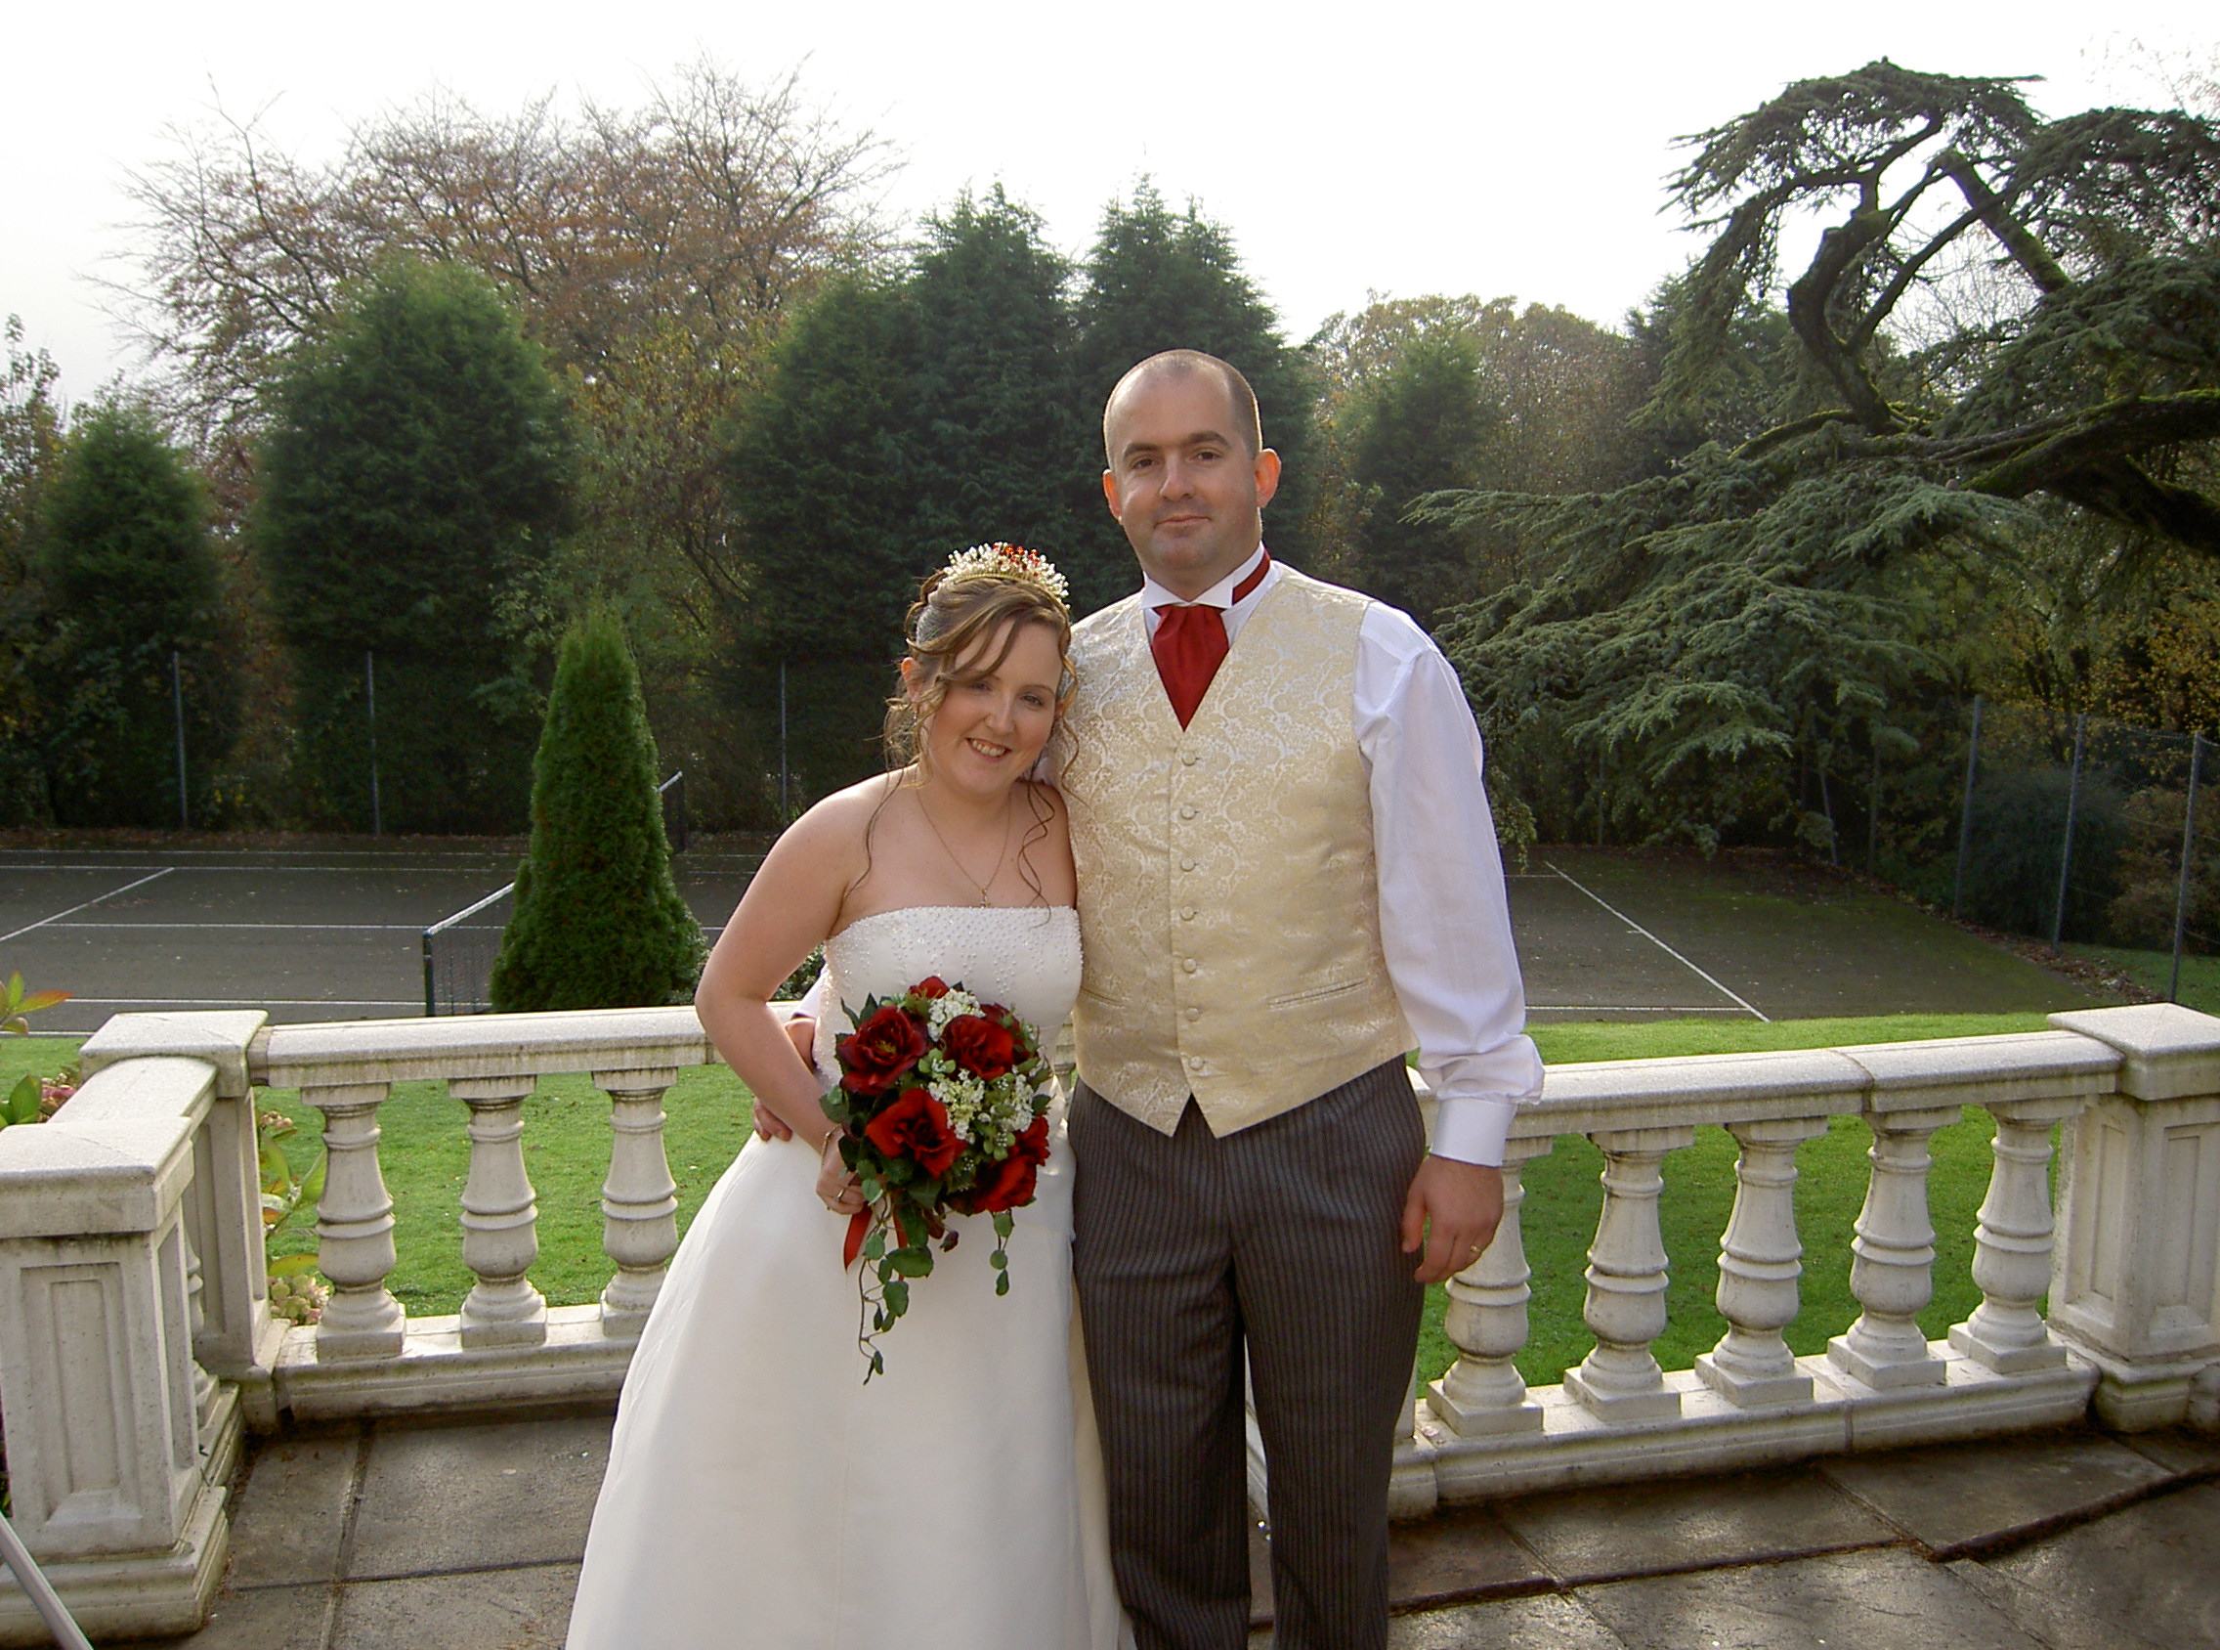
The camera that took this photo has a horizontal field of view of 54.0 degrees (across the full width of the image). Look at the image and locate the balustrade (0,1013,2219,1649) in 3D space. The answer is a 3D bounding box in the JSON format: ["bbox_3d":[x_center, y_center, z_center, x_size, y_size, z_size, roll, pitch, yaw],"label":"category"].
[{"bbox_3d":[0.214,0.740,4.095,4.201,0.749,1.063,-1,8,-11],"label":"balustrade"}]

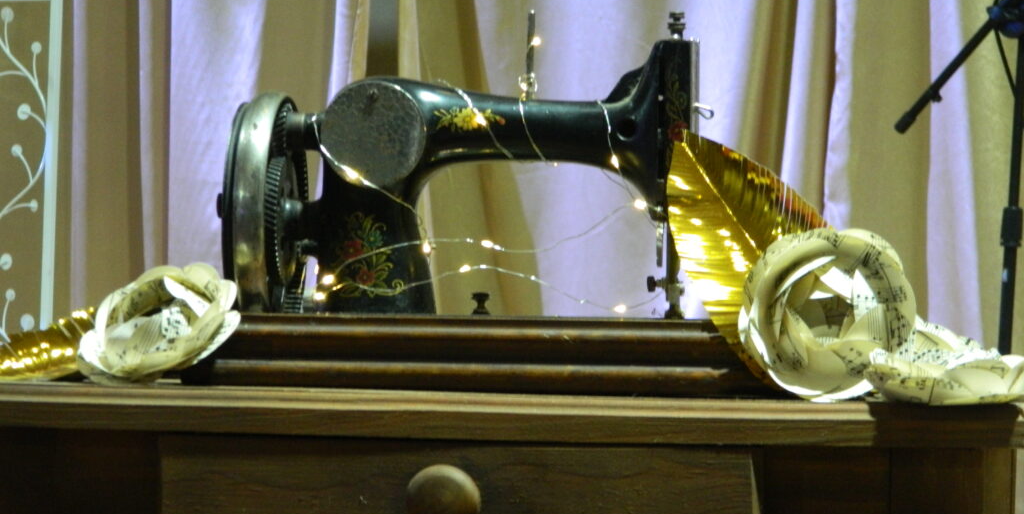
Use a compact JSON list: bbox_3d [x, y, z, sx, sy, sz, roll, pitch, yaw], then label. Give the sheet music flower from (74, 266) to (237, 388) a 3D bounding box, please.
[{"bbox_3d":[-0.250,0.049,2.700,0.112,0.058,0.112,-10,39,23],"label":"sheet music flower"}]

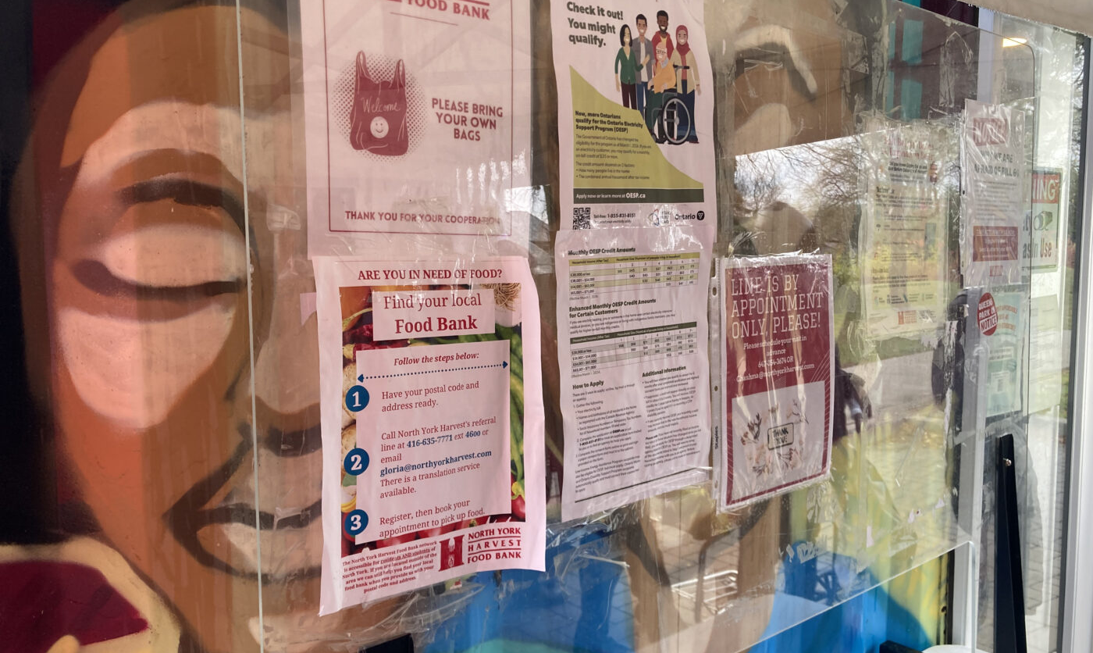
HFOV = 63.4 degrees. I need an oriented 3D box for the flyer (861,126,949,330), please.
[{"bbox_3d":[0.504,-0.132,1.226,0.226,0.282,0.010,-5,7,-39],"label":"flyer"}]

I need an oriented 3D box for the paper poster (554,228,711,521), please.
[{"bbox_3d":[0.099,0.041,0.903,0.216,0.279,0.010,-6,7,-39],"label":"paper poster"}]

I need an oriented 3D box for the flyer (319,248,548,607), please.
[{"bbox_3d":[-0.089,0.083,0.744,0.216,0.279,0.020,-4,6,-40],"label":"flyer"}]

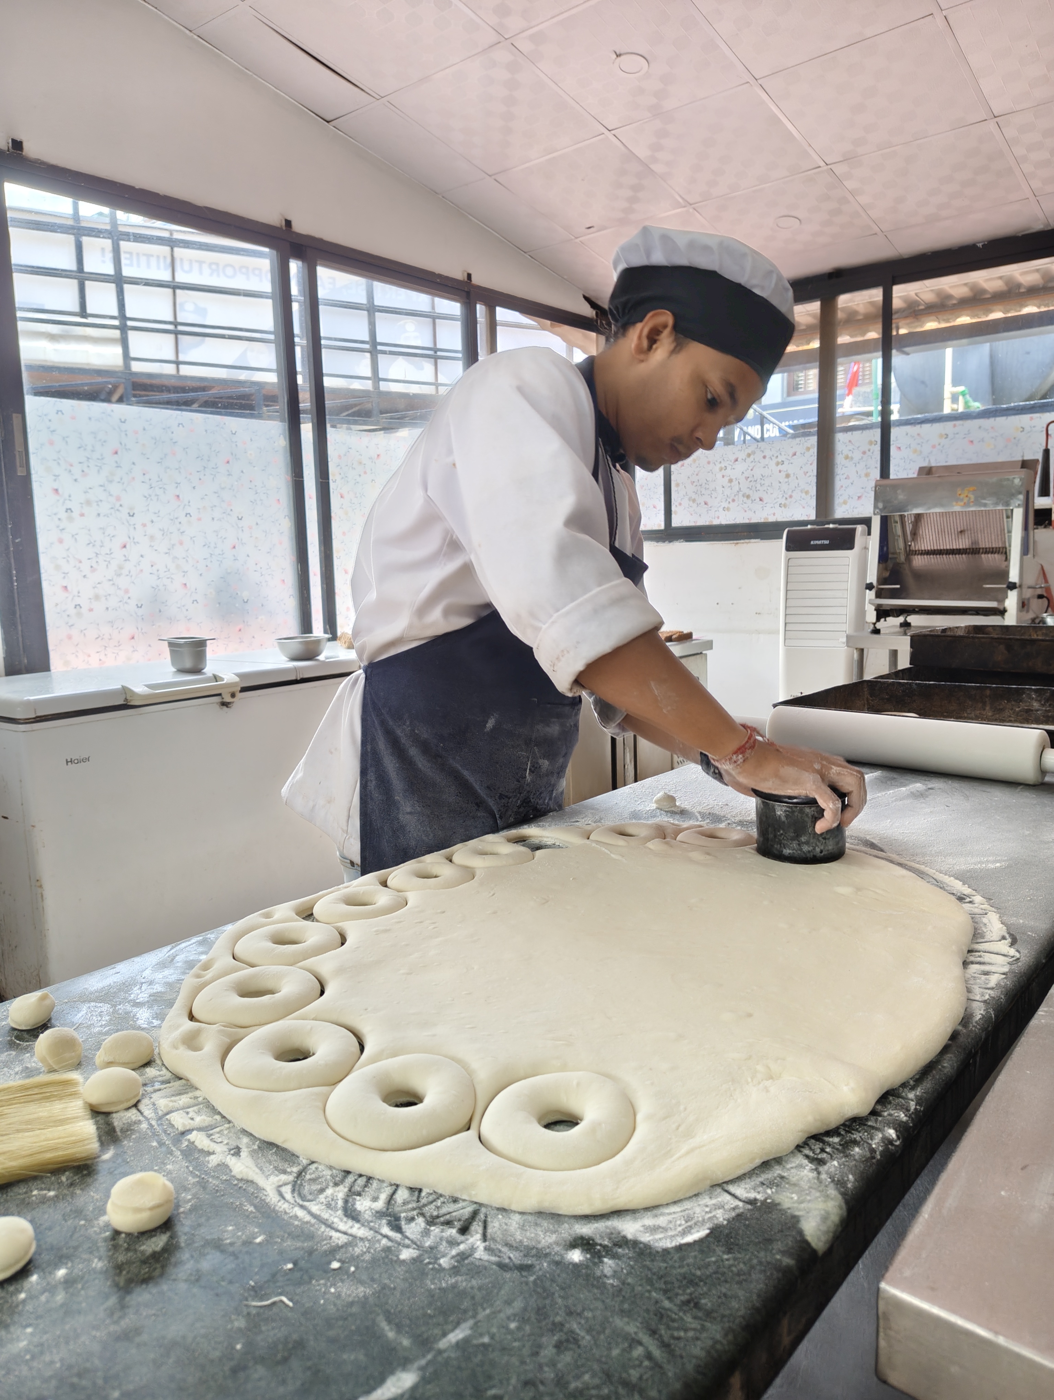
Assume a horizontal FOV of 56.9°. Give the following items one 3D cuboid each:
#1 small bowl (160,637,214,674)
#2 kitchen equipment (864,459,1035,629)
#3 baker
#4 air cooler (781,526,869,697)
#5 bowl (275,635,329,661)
[{"bbox_3d":[-0.955,-0.124,2.733,0.111,0.090,0.111,5,10,40],"label":"small bowl"},{"bbox_3d":[1.744,-0.605,3.883,0.580,0.650,0.550,5,10,40],"label":"kitchen equipment"},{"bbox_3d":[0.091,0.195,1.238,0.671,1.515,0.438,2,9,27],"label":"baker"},{"bbox_3d":[1.386,-0.179,4.478,0.350,1.215,0.300,3,9,30],"label":"air cooler"},{"bbox_3d":[-0.686,-0.159,2.973,0.167,0.067,0.167,-2,8,0],"label":"bowl"}]

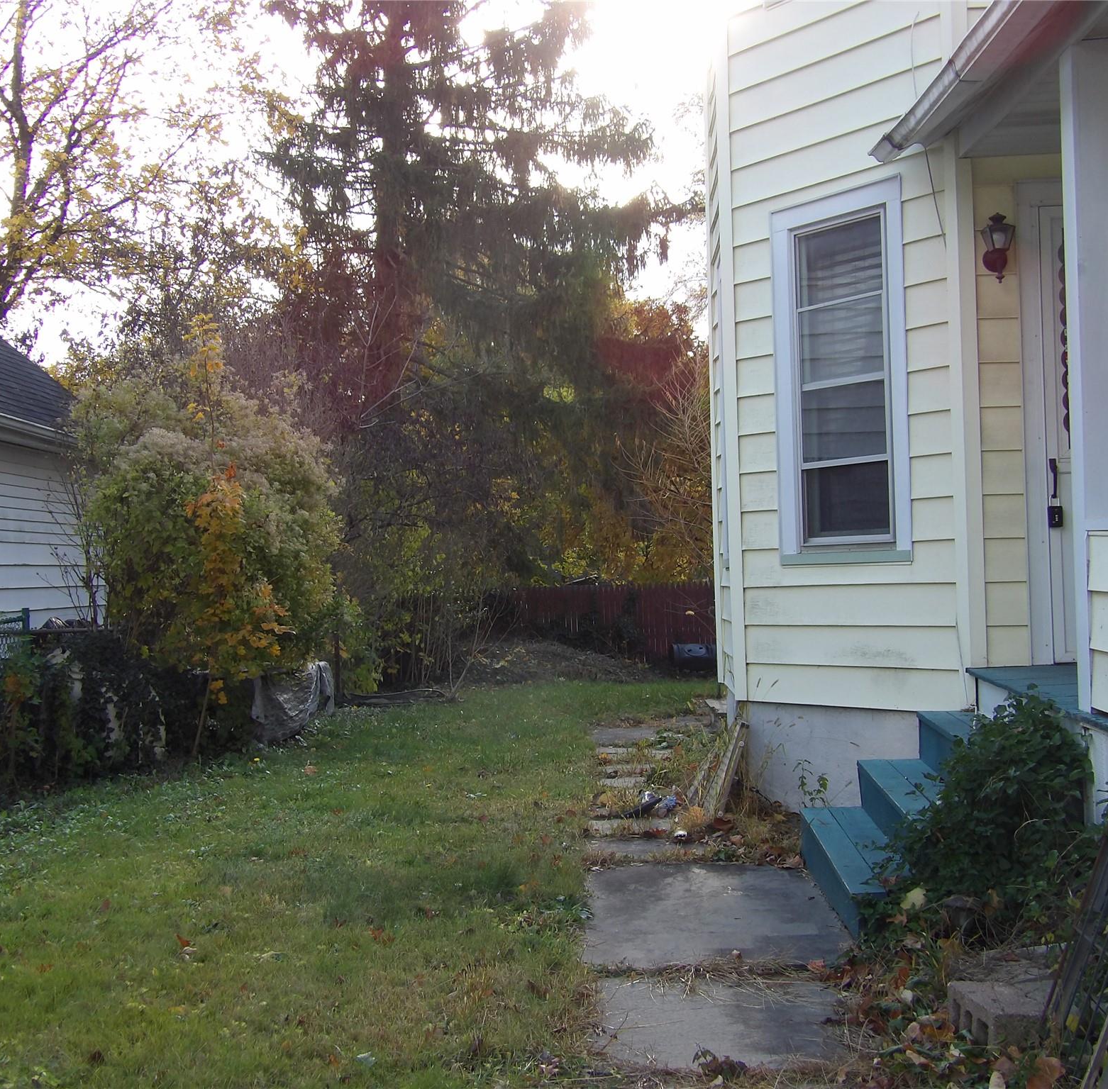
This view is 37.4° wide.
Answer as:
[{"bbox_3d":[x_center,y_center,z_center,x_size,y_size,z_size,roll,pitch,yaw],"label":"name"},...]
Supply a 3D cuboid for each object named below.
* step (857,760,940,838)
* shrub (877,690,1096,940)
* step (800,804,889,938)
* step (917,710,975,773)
[{"bbox_3d":[1.488,1.103,6.588,0.280,0.210,1.620,-2,1,2],"label":"step"},{"bbox_3d":[1.506,0.947,5.700,0.710,0.820,0.720,-2,-1,0],"label":"shrub"},{"bbox_3d":[1.229,1.310,6.588,0.280,0.190,1.620,-2,1,2],"label":"step"},{"bbox_3d":[1.755,0.881,6.588,0.275,0.210,1.620,-2,1,2],"label":"step"}]

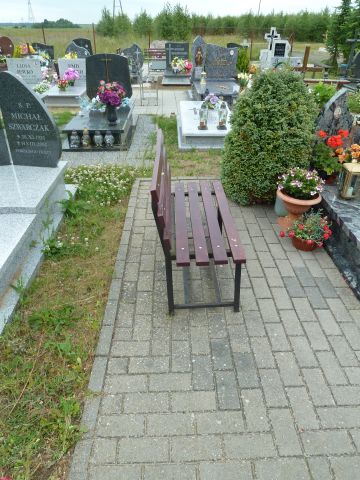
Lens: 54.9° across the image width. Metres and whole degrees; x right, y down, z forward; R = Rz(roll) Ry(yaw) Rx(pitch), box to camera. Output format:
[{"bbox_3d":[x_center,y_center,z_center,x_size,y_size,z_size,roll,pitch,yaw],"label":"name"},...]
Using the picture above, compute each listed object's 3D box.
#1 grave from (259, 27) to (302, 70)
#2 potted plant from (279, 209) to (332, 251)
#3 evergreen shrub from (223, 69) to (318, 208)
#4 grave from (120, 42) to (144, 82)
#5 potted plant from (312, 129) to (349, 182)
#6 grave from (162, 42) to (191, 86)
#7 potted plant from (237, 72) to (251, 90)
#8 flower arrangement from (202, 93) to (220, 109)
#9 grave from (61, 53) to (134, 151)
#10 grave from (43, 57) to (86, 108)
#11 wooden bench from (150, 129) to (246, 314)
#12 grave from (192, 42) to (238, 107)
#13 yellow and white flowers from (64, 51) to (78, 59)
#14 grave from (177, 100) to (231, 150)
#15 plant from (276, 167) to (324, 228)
[{"bbox_3d":[3.020,-5.661,10.377,1.200,1.250,0.380,-1,32,-1],"label":"grave"},{"bbox_3d":[0.939,-0.088,2.569,0.390,0.275,0.340,-1,32,-1],"label":"potted plant"},{"bbox_3d":[0.830,-0.990,3.237,0.870,1.090,0.860,-1,32,-1],"label":"evergreen shrub"},{"bbox_3d":[-1.310,-4.998,9.788,0.700,0.950,0.800,-1,32,-1],"label":"grave"},{"bbox_3d":[1.190,-0.649,2.719,0.270,0.420,0.270,-1,32,-1],"label":"potted plant"},{"bbox_3d":[-0.090,-4.843,9.480,0.750,0.920,1.300,-1,32,-1],"label":"grave"},{"bbox_3d":[1.456,-3.596,7.915,0.310,0.420,0.300,-1,32,-1],"label":"potted plant"},{"bbox_3d":[0.512,-2.284,5.661,0.290,0.270,0.250,-1,32,-1],"label":"flower arrangement"},{"bbox_3d":[-1.157,-2.152,5.187,0.890,1.000,2.120,-1,32,-1],"label":"grave"},{"bbox_3d":[-2.363,-3.438,7.452,0.700,0.770,1.700,-1,32,-1],"label":"grave"},{"bbox_3d":[0.088,-0.124,2.122,0.450,0.835,0.985,-1,32,-1],"label":"wooden bench"},{"bbox_3d":[0.765,-3.427,7.056,0.930,1.180,1.400,-1,32,-1],"label":"grave"},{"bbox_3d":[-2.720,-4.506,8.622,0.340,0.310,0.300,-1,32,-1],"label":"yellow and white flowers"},{"bbox_3d":[0.417,-1.858,5.421,0.930,0.220,2.050,-1,32,-1],"label":"grave"},{"bbox_3d":[0.940,-0.342,2.781,0.370,0.475,0.370,-1,32,-1],"label":"plant"}]

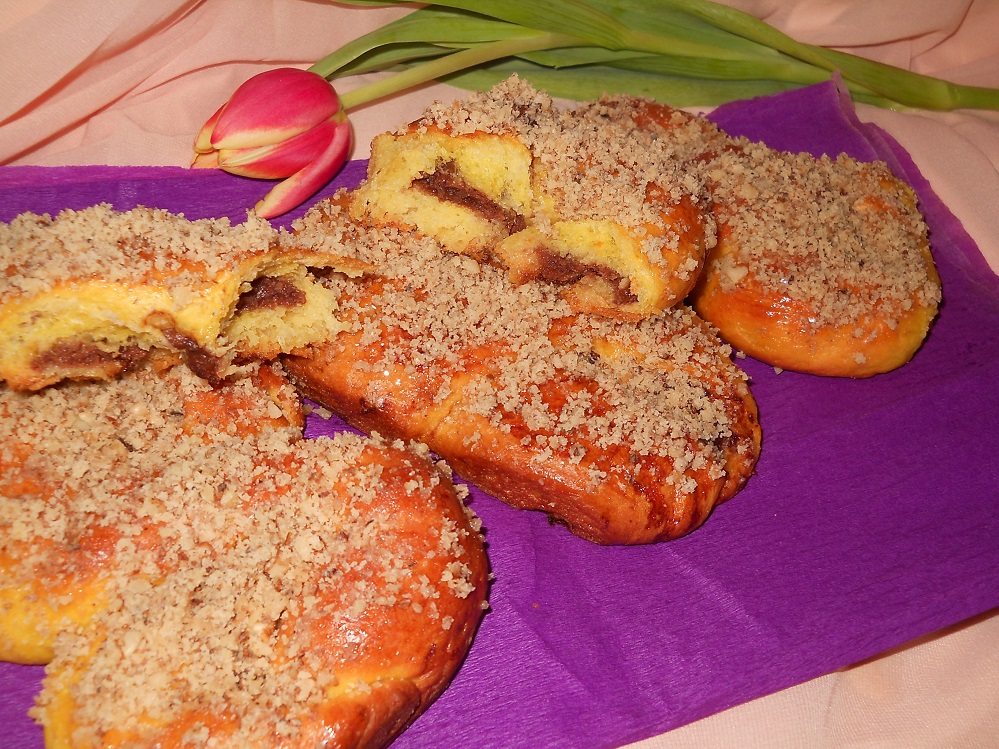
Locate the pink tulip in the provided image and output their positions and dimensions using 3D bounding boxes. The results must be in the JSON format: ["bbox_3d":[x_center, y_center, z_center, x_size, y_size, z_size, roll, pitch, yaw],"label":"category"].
[{"bbox_3d":[-0.090,-0.098,0.479,0.067,0.043,0.050,-30,62,-37],"label":"pink tulip"}]

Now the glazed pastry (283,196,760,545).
[{"bbox_3d":[0.002,-0.009,0.370,0.166,0.039,0.078,26,51,23],"label":"glazed pastry"}]

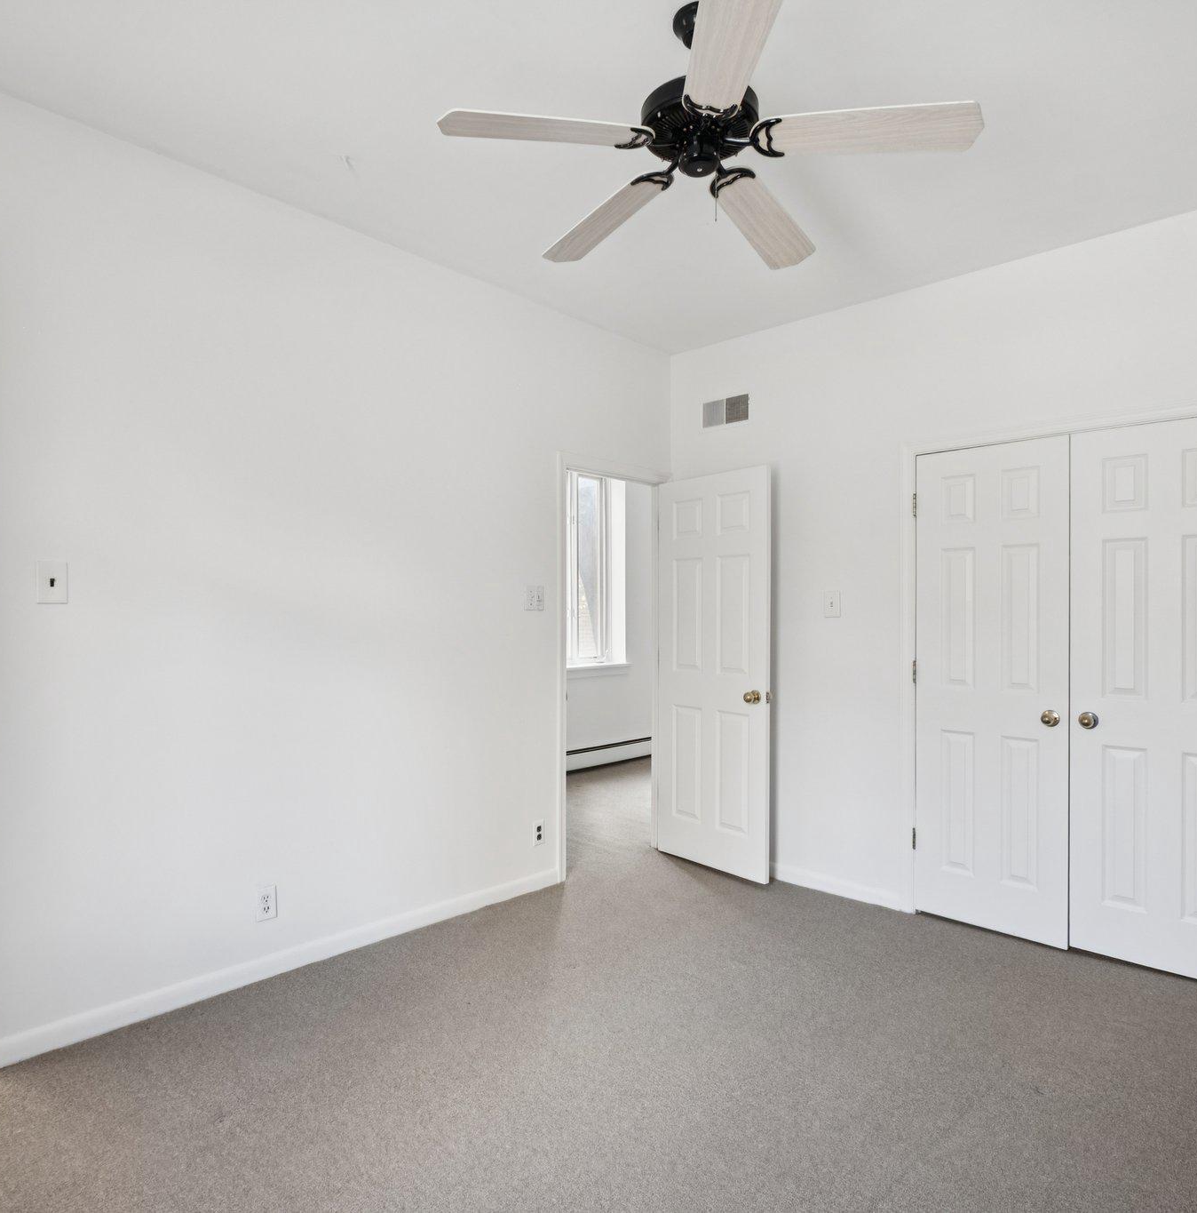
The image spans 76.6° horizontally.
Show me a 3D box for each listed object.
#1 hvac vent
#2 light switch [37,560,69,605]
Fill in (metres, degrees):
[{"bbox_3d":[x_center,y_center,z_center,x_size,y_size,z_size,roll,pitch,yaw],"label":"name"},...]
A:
[{"bbox_3d":[0.656,-1.010,3.910,0.283,0.137,0.020,0,0,43],"label":"hvac vent"},{"bbox_3d":[-1.637,-0.072,2.272,0.077,0.126,0.012,0,0,-44],"label":"light switch"}]

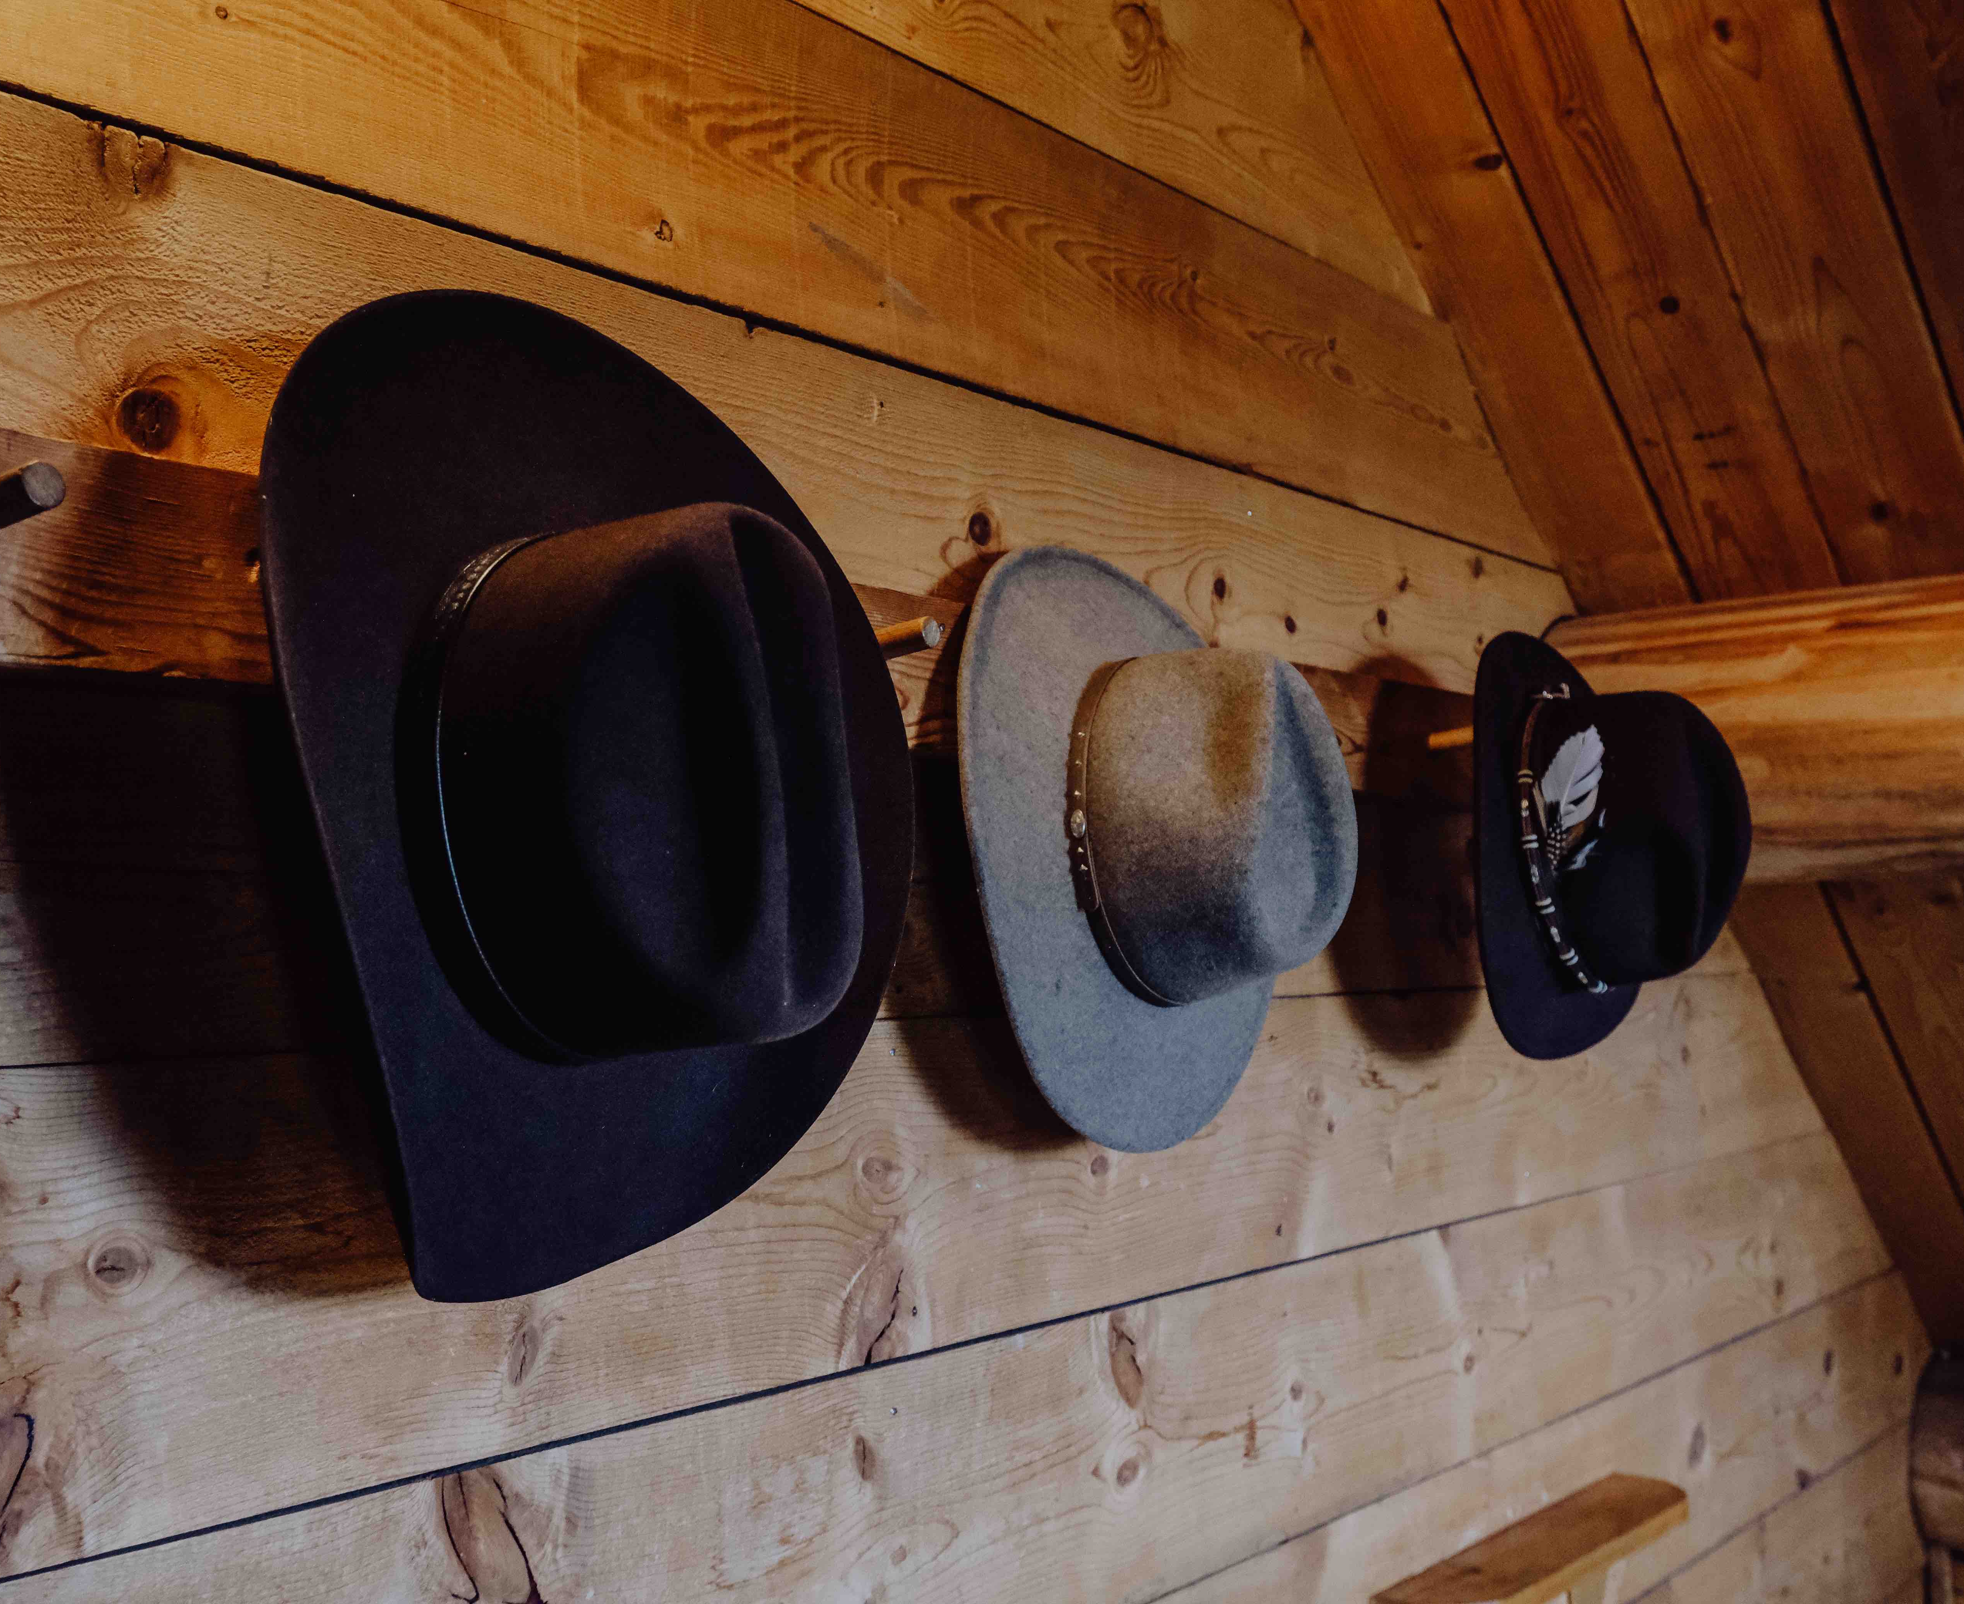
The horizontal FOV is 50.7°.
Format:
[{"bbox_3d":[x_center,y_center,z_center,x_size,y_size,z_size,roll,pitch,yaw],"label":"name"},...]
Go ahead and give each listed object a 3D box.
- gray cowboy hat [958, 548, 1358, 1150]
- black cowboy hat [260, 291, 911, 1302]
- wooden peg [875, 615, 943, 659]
[{"bbox_3d":[0.123,0.013,1.192,0.131,0.364,0.303,-14,-9,40],"label":"gray cowboy hat"},{"bbox_3d":[-0.148,-0.007,0.861,0.170,0.418,0.338,-9,-8,36],"label":"black cowboy hat"},{"bbox_3d":[-0.061,-0.074,0.988,0.098,0.015,0.015,-4,-5,39],"label":"wooden peg"}]

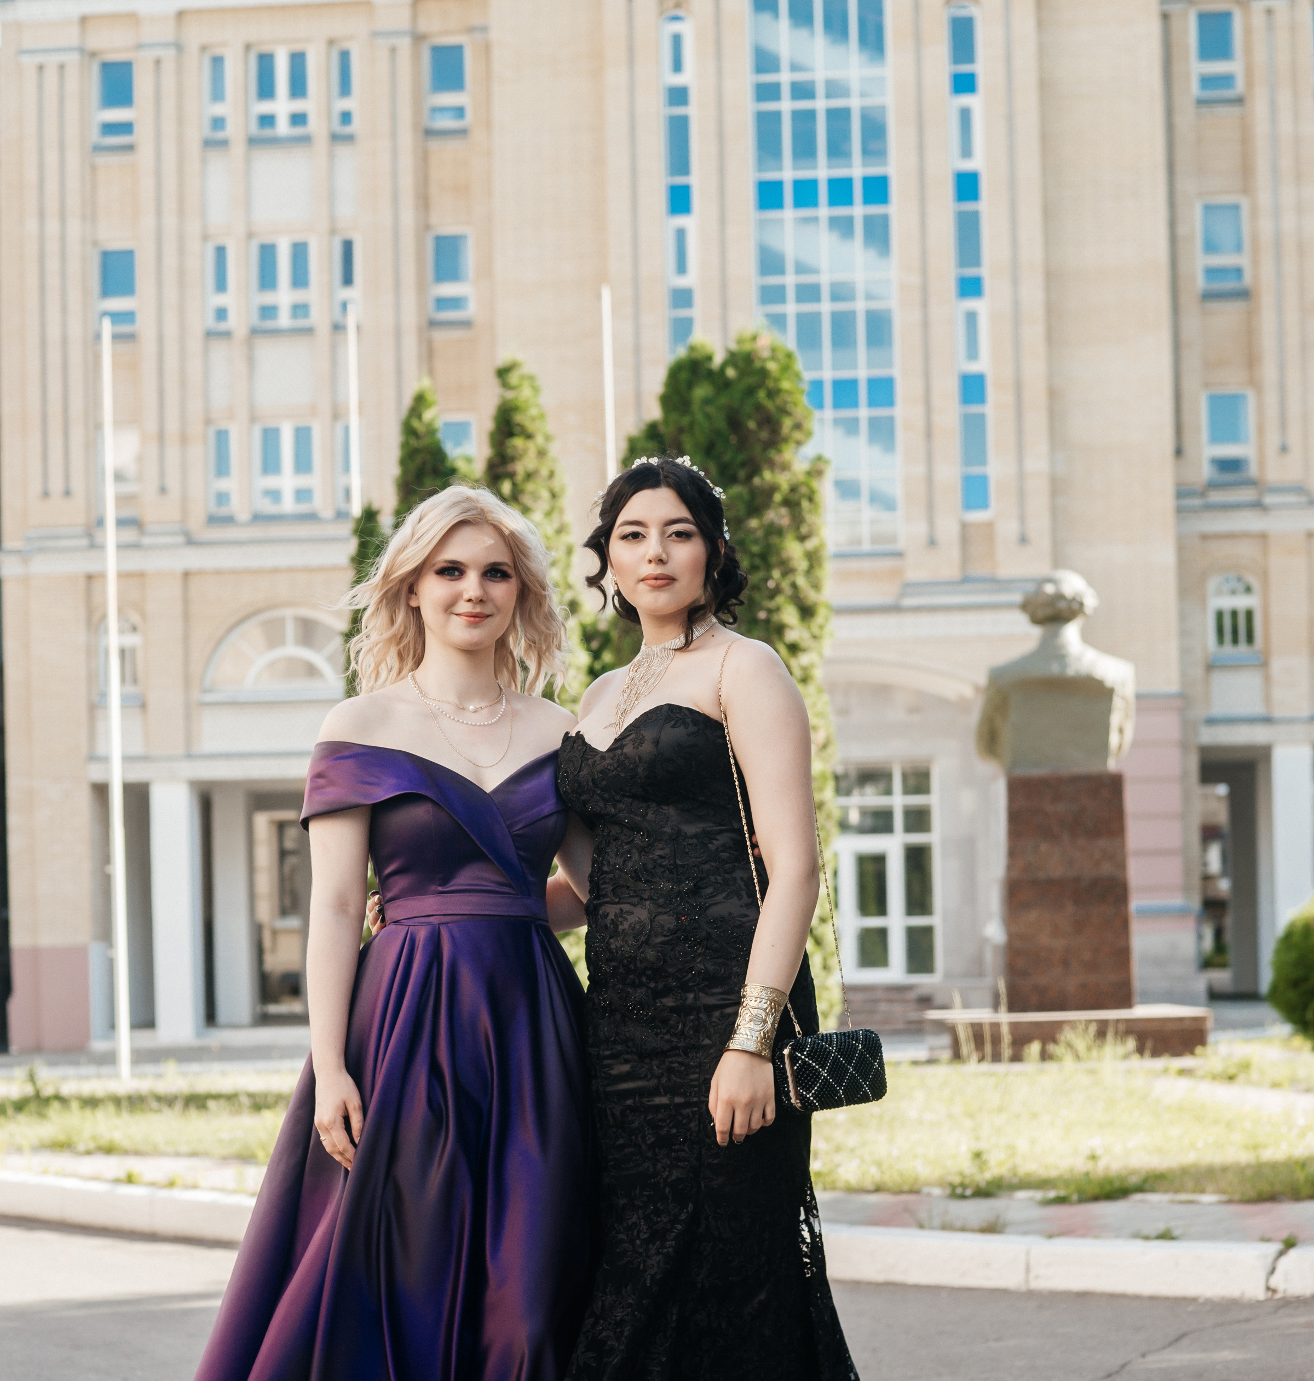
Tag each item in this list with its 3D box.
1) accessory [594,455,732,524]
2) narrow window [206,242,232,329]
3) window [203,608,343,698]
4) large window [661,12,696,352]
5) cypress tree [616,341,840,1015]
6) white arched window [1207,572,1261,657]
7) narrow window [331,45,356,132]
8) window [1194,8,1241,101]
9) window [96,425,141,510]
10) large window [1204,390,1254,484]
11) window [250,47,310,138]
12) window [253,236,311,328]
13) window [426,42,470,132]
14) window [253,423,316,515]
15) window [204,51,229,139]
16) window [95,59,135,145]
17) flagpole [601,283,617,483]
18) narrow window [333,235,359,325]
[{"bbox_3d":[0.006,-0.287,3.970,0.195,0.105,0.120,-1,-2,0],"label":"accessory"},{"bbox_3d":[-7.589,-7.013,47.397,0.430,1.500,0.150,-1,-2,4],"label":"narrow window"},{"bbox_3d":[-6.351,-0.653,47.492,3.080,1.549,0.200,-1,-2,4],"label":"window"},{"bbox_3d":[0.465,-6.966,45.191,0.520,8.410,0.150,-1,-2,4],"label":"large window"},{"bbox_3d":[0.642,0.136,24.086,1.900,6.550,1.800,-1,-2,4],"label":"cypress tree"},{"bbox_3d":[9.720,-1.283,46.059,0.860,1.390,0.150,-1,-2,4],"label":"white arched window"},{"bbox_3d":[-5.426,-10.394,47.376,0.410,1.520,0.150,-1,-2,4],"label":"narrow window"},{"bbox_3d":[9.494,-10.783,46.412,0.760,1.560,0.150,-1,-2,4],"label":"window"},{"bbox_3d":[-9.385,-3.879,47.784,0.792,1.507,0.150,-1,-2,4],"label":"window"},{"bbox_3d":[9.694,-4.307,46.460,0.826,1.596,0.150,-1,-2,4],"label":"large window"},{"bbox_3d":[-6.529,-10.356,47.447,1.020,1.530,0.150,-1,-2,4],"label":"window"},{"bbox_3d":[-6.485,-7.055,47.327,1.020,1.500,0.150,-1,-2,4],"label":"window"},{"bbox_3d":[-3.632,-10.459,47.544,0.774,1.505,0.150,-1,-2,4],"label":"window"},{"bbox_3d":[-6.416,-3.824,47.207,1.040,1.530,0.150,-1,-2,4],"label":"window"},{"bbox_3d":[-7.679,-10.386,47.825,0.480,1.514,0.150,-1,-2,4],"label":"window"},{"bbox_3d":[-9.485,-10.292,47.949,0.753,1.490,0.150,-1,-2,4],"label":"window"},{"bbox_3d":[-0.372,-0.048,24.794,0.105,7.200,0.105,-1,-2,4],"label":"flagpole"},{"bbox_3d":[-5.372,-7.084,47.255,0.420,1.520,0.150,-1,-2,4],"label":"narrow window"}]

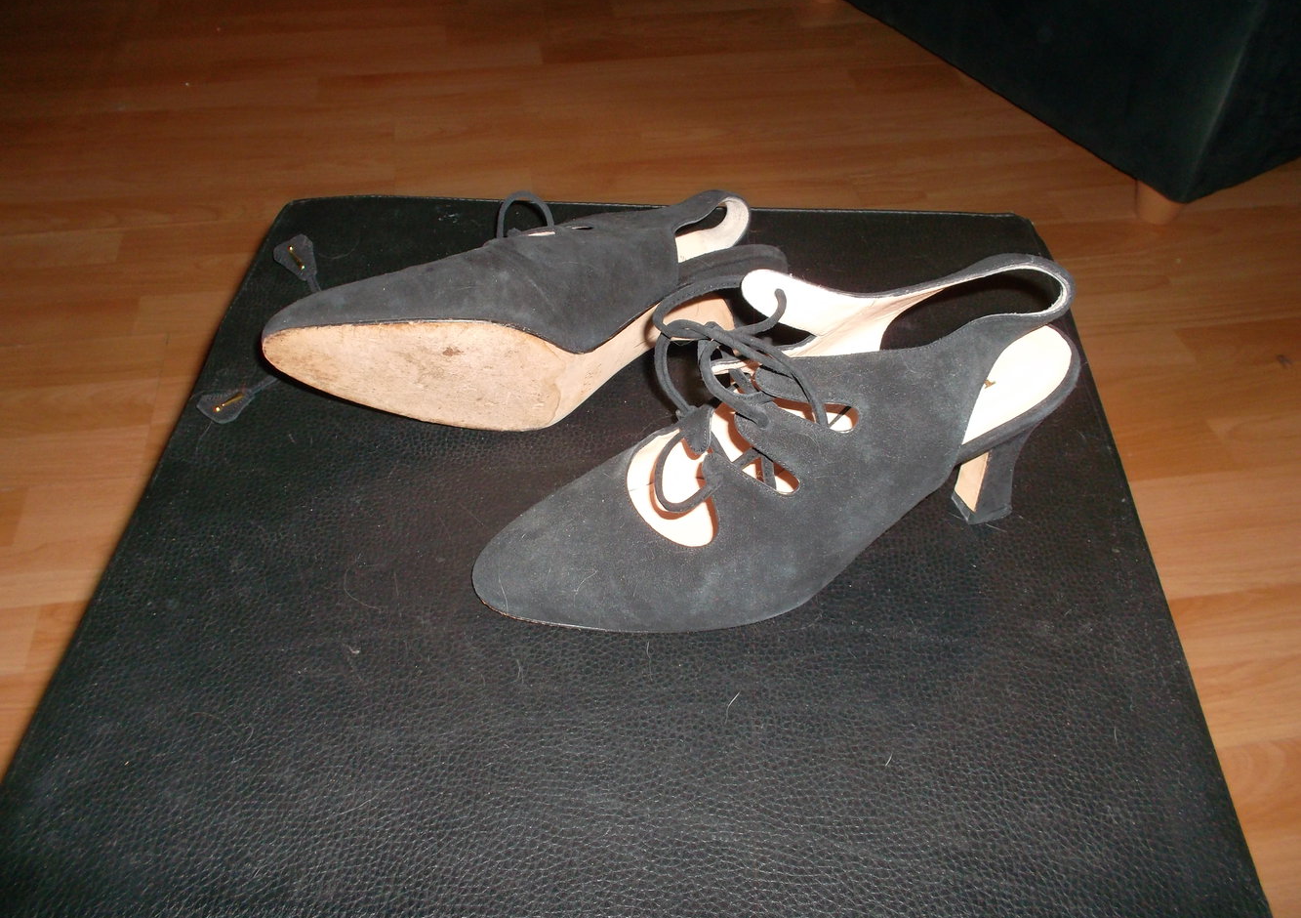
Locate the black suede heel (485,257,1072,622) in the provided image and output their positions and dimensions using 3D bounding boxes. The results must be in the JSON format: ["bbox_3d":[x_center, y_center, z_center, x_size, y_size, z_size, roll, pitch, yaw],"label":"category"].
[{"bbox_3d":[0.049,-0.004,0.407,0.243,0.135,0.078,-9,51,-9],"label":"black suede heel"}]

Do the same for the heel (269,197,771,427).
[{"bbox_3d":[-0.054,-0.089,0.512,0.243,0.077,0.132,4,53,-1],"label":"heel"}]

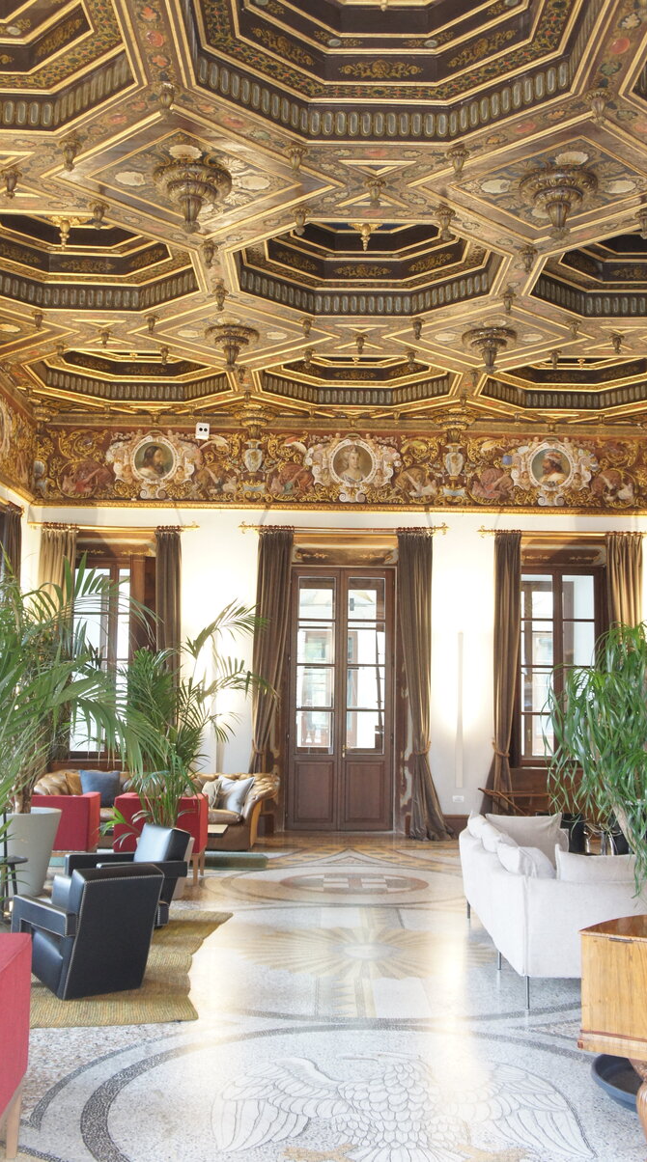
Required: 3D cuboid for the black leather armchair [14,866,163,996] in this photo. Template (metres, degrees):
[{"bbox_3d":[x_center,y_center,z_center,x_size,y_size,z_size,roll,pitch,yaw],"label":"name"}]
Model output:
[{"bbox_3d":[-1.356,1.976,6.698,0.636,0.700,0.856,5,-7,-38],"label":"black leather armchair"}]

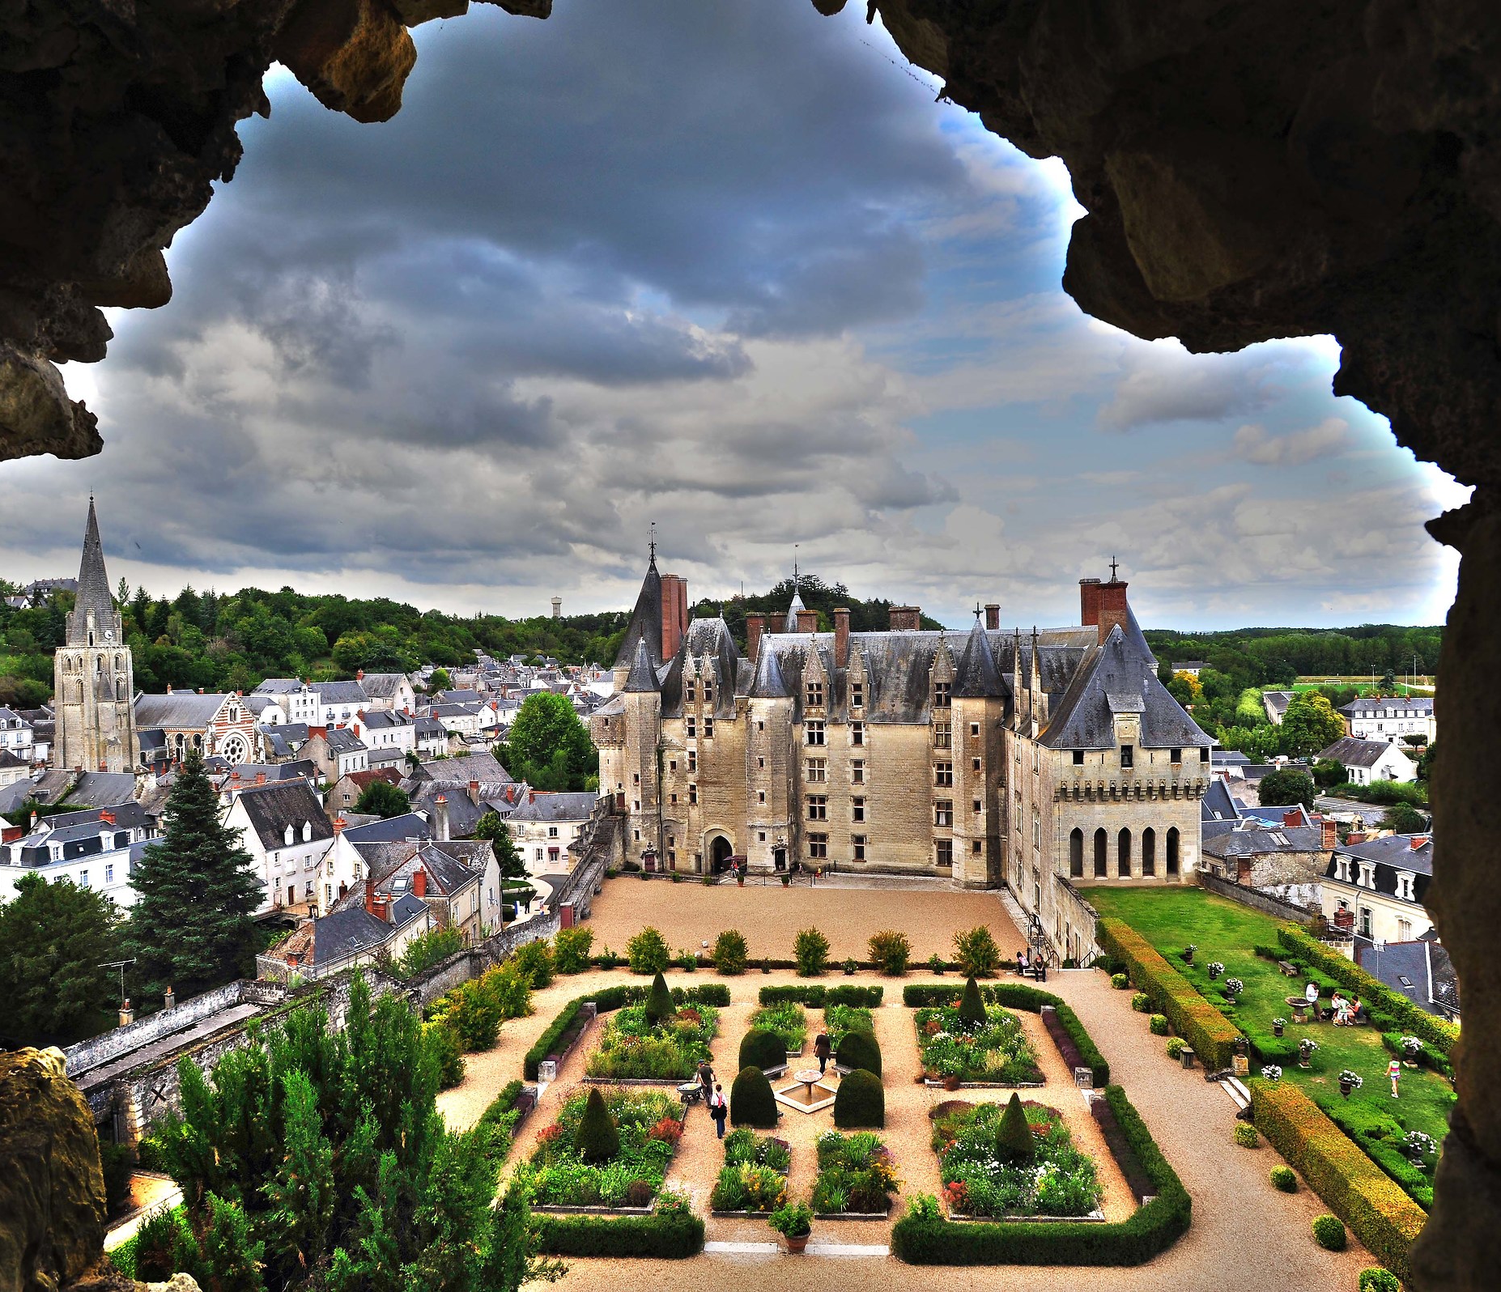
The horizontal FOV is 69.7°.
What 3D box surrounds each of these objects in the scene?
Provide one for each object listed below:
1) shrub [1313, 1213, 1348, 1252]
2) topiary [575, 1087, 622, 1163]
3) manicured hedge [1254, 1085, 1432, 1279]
[{"bbox_3d":[15.800,15.977,29.400,0.830,0.860,0.830,-1,1,5],"label":"shrub"},{"bbox_3d":[-4.779,14.815,33.910,1.400,2.100,1.400,0,1,0],"label":"topiary"},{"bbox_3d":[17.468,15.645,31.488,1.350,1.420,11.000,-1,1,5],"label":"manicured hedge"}]

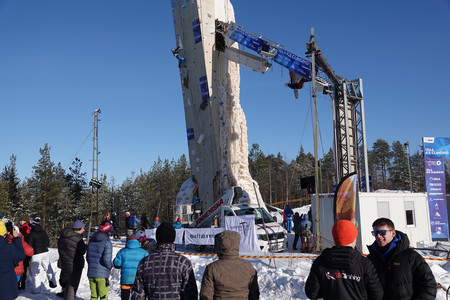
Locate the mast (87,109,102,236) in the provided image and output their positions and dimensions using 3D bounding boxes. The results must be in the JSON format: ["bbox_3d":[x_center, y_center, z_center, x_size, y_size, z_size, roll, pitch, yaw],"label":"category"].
[{"bbox_3d":[-8.106,1.500,26.500,0.900,8.244,0.800,-1,-8,0],"label":"mast"}]

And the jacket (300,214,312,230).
[{"bbox_3d":[3.605,3.211,18.800,0.500,0.663,0.340,0,-8,-6],"label":"jacket"}]

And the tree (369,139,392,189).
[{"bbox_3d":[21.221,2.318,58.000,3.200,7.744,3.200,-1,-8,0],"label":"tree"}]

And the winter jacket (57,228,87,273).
[{"bbox_3d":[-3.323,2.167,9.200,0.560,0.899,0.400,-8,-11,41],"label":"winter jacket"}]

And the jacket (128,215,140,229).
[{"bbox_3d":[-5.294,4.226,25.000,0.580,0.795,0.380,-7,-10,37],"label":"jacket"}]

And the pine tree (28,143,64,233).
[{"bbox_3d":[-14.280,3.065,34.000,2.900,7.259,2.900,-1,-8,0],"label":"pine tree"}]

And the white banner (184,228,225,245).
[{"bbox_3d":[-0.875,3.802,18.600,1.780,0.705,0.060,-1,-8,0],"label":"white banner"}]

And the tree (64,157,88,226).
[{"bbox_3d":[-12.928,3.750,37.000,2.100,6.241,2.100,-1,-8,0],"label":"tree"}]

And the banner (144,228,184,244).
[{"bbox_3d":[-2.635,3.800,18.600,1.760,0.675,0.060,-1,-8,0],"label":"banner"}]

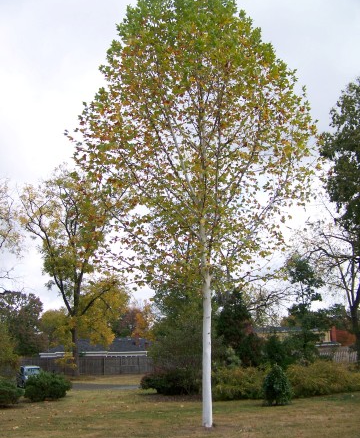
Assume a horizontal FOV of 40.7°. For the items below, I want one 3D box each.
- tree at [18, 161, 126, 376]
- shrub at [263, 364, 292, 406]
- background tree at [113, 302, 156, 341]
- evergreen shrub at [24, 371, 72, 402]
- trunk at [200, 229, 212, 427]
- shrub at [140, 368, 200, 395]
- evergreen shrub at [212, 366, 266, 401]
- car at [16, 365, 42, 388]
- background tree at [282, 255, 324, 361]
[{"bbox_3d":[-9.690,4.505,44.576,8.900,19.489,8.300,0,-17,0],"label":"tree"},{"bbox_3d":[4.037,6.838,20.092,1.120,1.600,1.100,0,-17,0],"label":"shrub"},{"bbox_3d":[-6.994,17.690,72.991,6.200,10.492,6.000,0,-17,0],"label":"background tree"},{"bbox_3d":[-6.139,7.792,22.655,2.000,1.239,1.800,0,-17,0],"label":"evergreen shrub"},{"bbox_3d":[0.737,2.852,13.763,0.270,5.614,0.270,0,-17,0],"label":"trunk"},{"bbox_3d":[-0.498,8.536,25.420,3.085,1.398,2.300,0,-17,0],"label":"shrub"},{"bbox_3d":[2.890,7.810,23.185,2.500,1.508,1.800,0,-17,0],"label":"evergreen shrub"},{"bbox_3d":[-11.333,11.764,36.667,1.800,1.750,4.400,7,-18,-21],"label":"car"},{"bbox_3d":[7.999,6.575,31.433,2.600,8.597,2.500,0,-17,0],"label":"background tree"}]

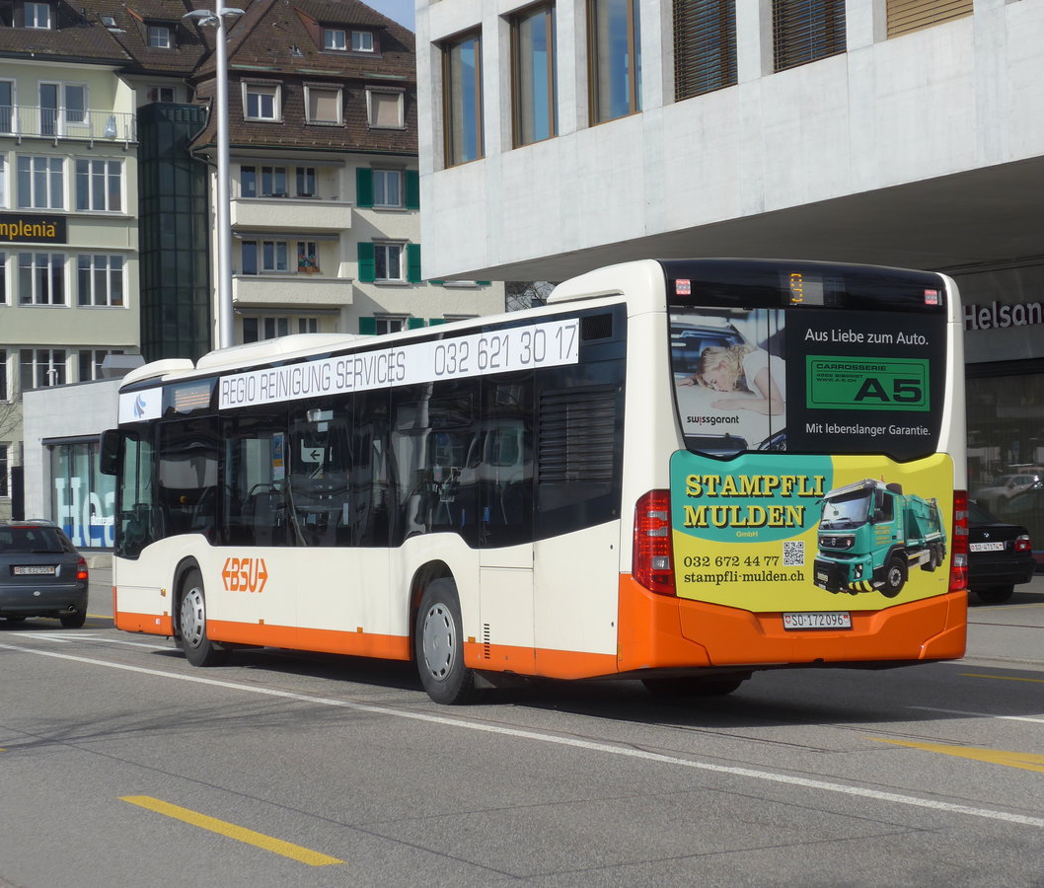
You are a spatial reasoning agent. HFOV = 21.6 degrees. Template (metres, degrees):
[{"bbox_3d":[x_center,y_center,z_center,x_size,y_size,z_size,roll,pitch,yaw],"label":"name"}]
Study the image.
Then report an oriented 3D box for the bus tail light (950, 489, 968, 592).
[{"bbox_3d":[2.927,0.664,18.523,0.225,0.690,0.210,1,-2,-25],"label":"bus tail light"}]

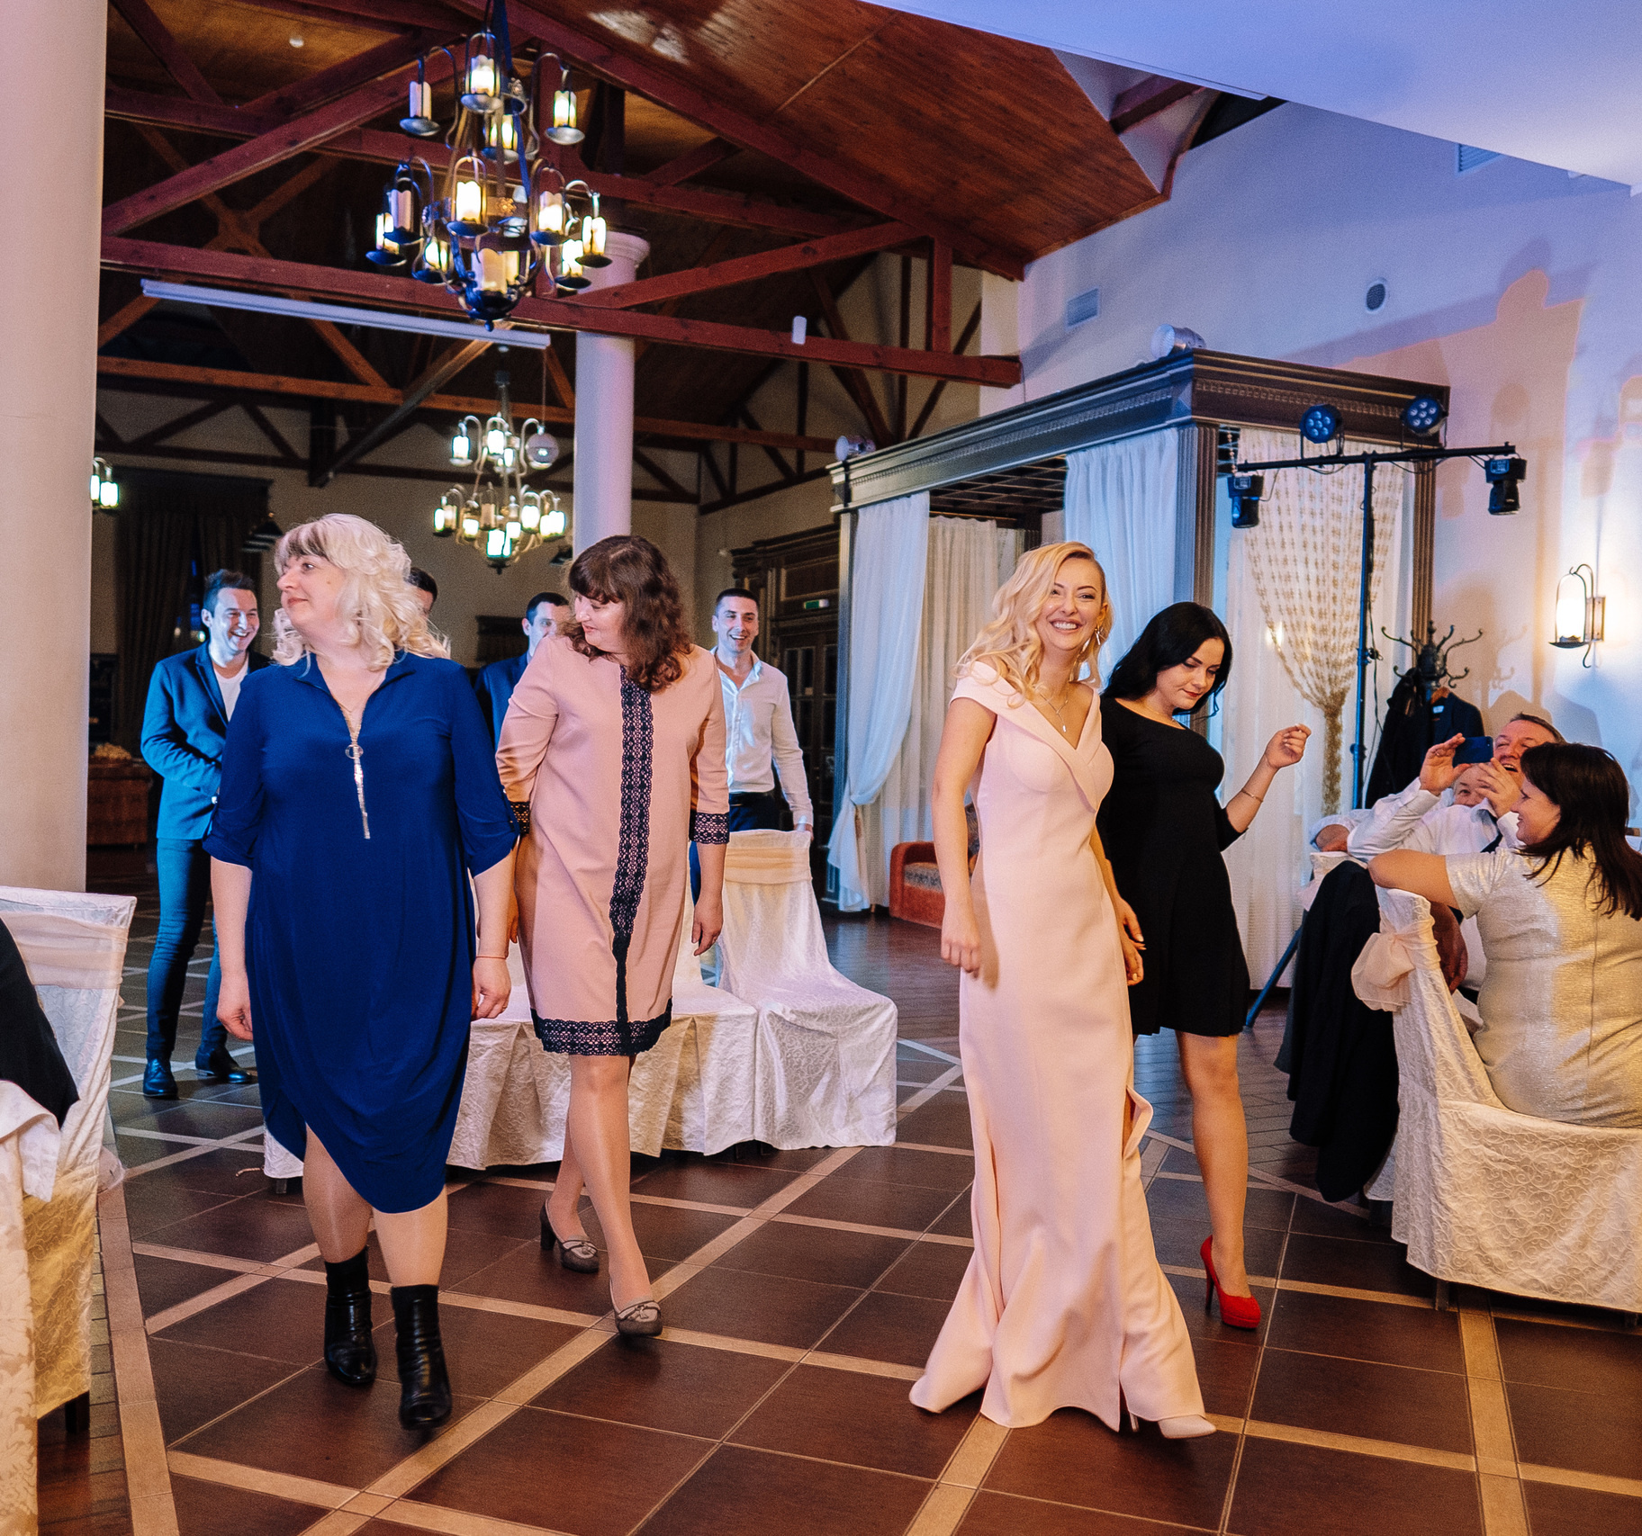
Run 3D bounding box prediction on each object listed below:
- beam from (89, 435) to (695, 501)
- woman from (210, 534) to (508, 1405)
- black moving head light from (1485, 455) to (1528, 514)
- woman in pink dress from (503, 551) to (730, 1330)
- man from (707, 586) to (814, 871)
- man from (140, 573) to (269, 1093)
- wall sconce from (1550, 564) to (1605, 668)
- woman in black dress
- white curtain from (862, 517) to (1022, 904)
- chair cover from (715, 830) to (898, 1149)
[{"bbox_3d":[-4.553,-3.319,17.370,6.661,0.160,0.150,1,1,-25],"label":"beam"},{"bbox_3d":[-0.868,0.355,3.027,0.580,1.710,0.450,1,1,-10],"label":"woman"},{"bbox_3d":[3.077,-1.277,6.900,0.140,0.250,0.150,1,0,-41],"label":"black moving head light"},{"bbox_3d":[-0.498,0.339,3.556,0.530,1.740,0.500,1,1,-10],"label":"woman in pink dress"},{"bbox_3d":[-0.250,0.268,5.500,0.520,1.810,0.320,2,0,-3],"label":"man"},{"bbox_3d":[-2.245,0.222,5.525,0.520,1.830,0.420,0,1,-40],"label":"man"},{"bbox_3d":[3.679,-0.760,7.505,0.290,0.500,0.180,1,1,-25],"label":"wall sconce"},{"bbox_3d":[0.871,0.425,3.557,0.460,1.630,0.460,1,1,-30],"label":"woman in black dress"},{"bbox_3d":[0.988,-0.449,12.198,1.500,3.100,0.160,1,0,-26],"label":"white curtain"},{"bbox_3d":[-0.058,0.702,4.915,0.460,0.960,0.580,2,0,-19],"label":"chair cover"}]

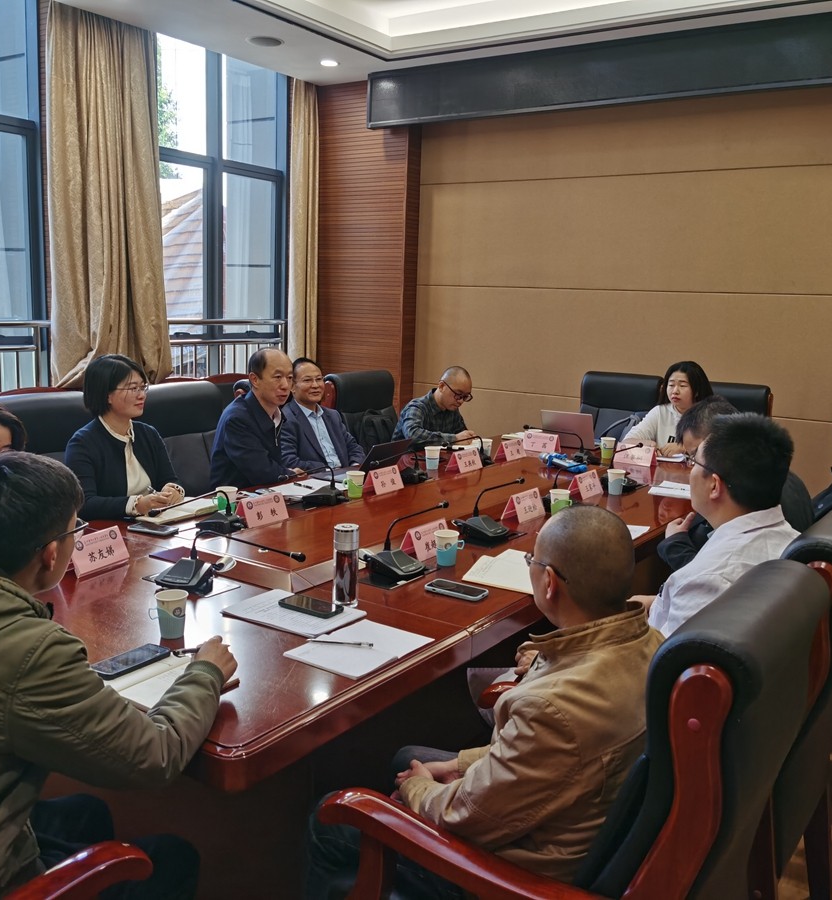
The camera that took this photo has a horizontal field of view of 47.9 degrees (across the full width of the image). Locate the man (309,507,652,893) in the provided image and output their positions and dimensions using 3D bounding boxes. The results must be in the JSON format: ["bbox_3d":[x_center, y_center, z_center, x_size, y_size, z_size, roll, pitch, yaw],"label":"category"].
[{"bbox_3d":[0.135,0.661,1.832,0.780,1.210,0.560,8,11,33],"label":"man"}]

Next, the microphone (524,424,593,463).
[{"bbox_3d":[0.762,-0.032,4.864,0.420,0.140,0.130,10,12,42],"label":"microphone"}]

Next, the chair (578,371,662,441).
[{"bbox_3d":[1.167,0.091,5.964,0.640,1.110,0.750,8,11,34],"label":"chair"}]

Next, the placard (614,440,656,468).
[{"bbox_3d":[1.131,0.021,4.798,0.200,0.093,0.105,8,11,34],"label":"placard"}]

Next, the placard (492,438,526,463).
[{"bbox_3d":[0.481,0.004,4.727,0.080,0.096,0.195,8,11,34],"label":"placard"}]

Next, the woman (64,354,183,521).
[{"bbox_3d":[-1.076,0.290,3.675,0.640,1.280,0.480,7,11,31],"label":"woman"}]

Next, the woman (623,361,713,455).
[{"bbox_3d":[1.469,0.131,5.277,0.480,1.250,0.650,10,12,41],"label":"woman"}]

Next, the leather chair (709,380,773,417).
[{"bbox_3d":[1.646,0.182,5.496,0.640,1.110,0.750,8,11,32],"label":"leather chair"}]

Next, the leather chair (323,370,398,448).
[{"bbox_3d":[-0.089,0.103,5.575,0.720,1.110,0.650,8,11,34],"label":"leather chair"}]

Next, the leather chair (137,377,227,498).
[{"bbox_3d":[-0.858,0.276,4.345,0.750,1.110,0.640,7,10,30],"label":"leather chair"}]

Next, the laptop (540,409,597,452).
[{"bbox_3d":[0.899,-0.123,5.295,0.310,0.207,0.290,7,10,29],"label":"laptop"}]

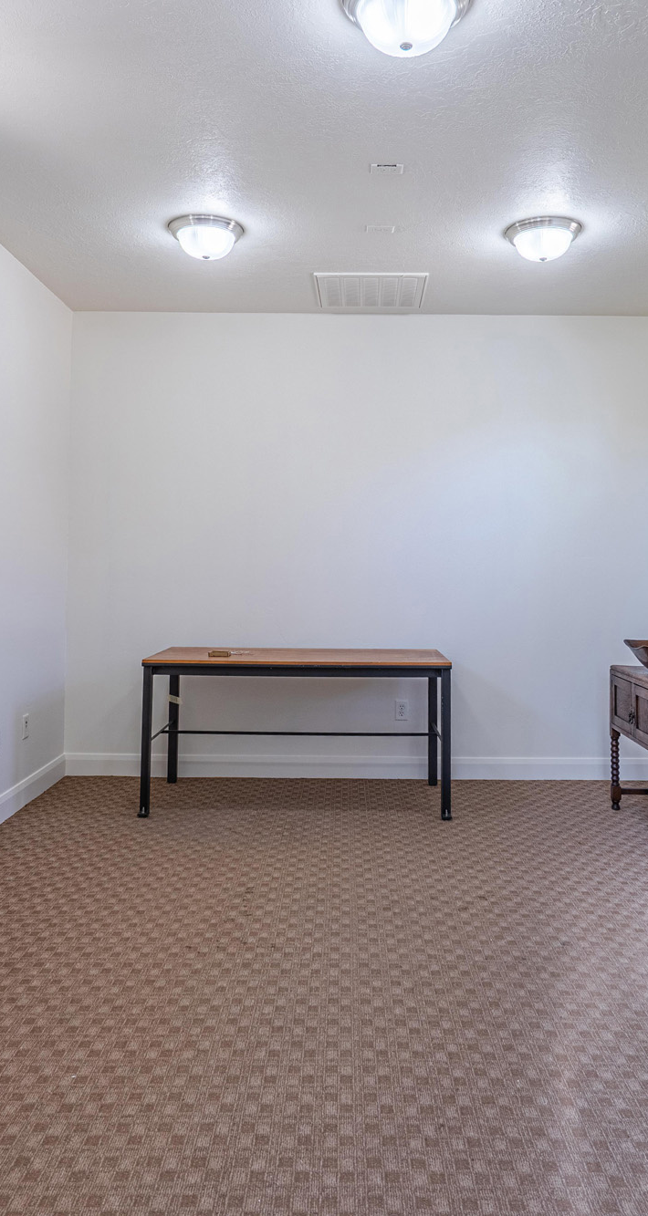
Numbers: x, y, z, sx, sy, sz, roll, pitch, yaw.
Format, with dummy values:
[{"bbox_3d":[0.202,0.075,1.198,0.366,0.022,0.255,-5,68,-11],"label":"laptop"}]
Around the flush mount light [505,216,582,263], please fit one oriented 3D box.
[{"bbox_3d":[0.967,-1.587,3.571,0.338,0.129,0.338,1,1,1],"label":"flush mount light"}]

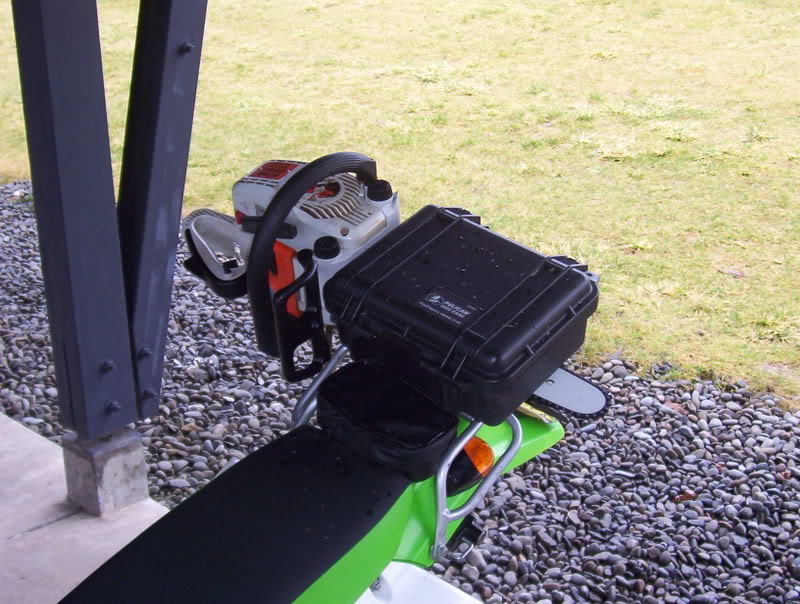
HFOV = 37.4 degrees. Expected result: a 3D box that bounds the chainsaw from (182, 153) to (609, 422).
[{"bbox_3d":[-0.029,-0.020,1.581,0.655,0.230,0.277,27,49,32],"label":"chainsaw"}]

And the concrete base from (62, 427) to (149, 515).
[{"bbox_3d":[-0.800,0.457,3.218,0.154,0.173,0.154,-17,24,-41],"label":"concrete base"}]

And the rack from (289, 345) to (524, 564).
[{"bbox_3d":[0.046,0.151,1.571,0.240,0.160,0.297,27,49,32],"label":"rack"}]

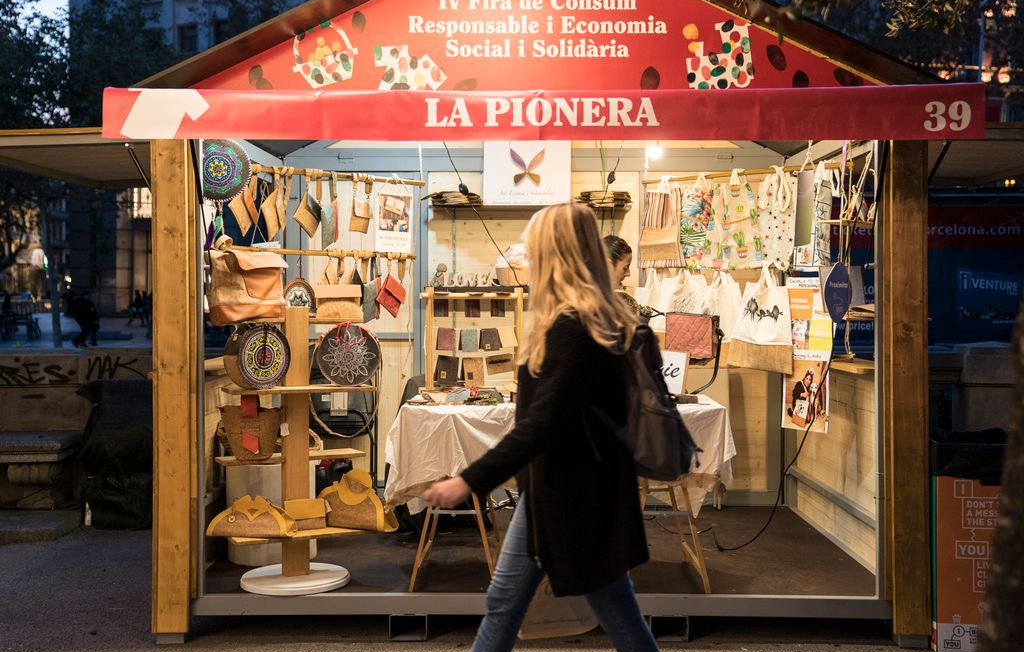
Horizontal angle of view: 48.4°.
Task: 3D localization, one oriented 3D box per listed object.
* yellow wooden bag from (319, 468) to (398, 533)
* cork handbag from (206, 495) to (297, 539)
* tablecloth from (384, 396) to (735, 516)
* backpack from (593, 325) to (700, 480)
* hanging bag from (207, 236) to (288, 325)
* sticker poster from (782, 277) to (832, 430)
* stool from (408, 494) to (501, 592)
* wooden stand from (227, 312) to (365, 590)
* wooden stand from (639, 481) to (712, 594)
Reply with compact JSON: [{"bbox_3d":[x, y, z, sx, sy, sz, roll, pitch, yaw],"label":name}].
[{"bbox_3d":[-0.645,0.736,4.820,0.335,0.255,0.130,0,0,28],"label":"yellow wooden bag"},{"bbox_3d":[-1.066,0.772,4.640,0.345,0.170,0.120,0,0,0],"label":"cork handbag"},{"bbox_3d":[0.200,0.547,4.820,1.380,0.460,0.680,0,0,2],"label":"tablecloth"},{"bbox_3d":[0.438,0.226,3.380,0.190,0.430,0.270,-6,0,16],"label":"backpack"},{"bbox_3d":[-1.065,-0.175,4.600,0.310,0.340,0.140,0,0,-24],"label":"hanging bag"},{"bbox_3d":[1.495,0.143,5.810,0.020,0.780,0.350,0,0,-30],"label":"sticker poster"},{"bbox_3d":[-0.215,0.700,4.830,0.370,0.710,0.660,0,0,2],"label":"stool"},{"bbox_3d":[-0.890,0.490,4.690,0.630,1.135,0.430,0,0,-25],"label":"wooden stand"},{"bbox_3d":[0.610,0.700,4.810,0.370,0.710,0.660,0,0,2],"label":"wooden stand"}]

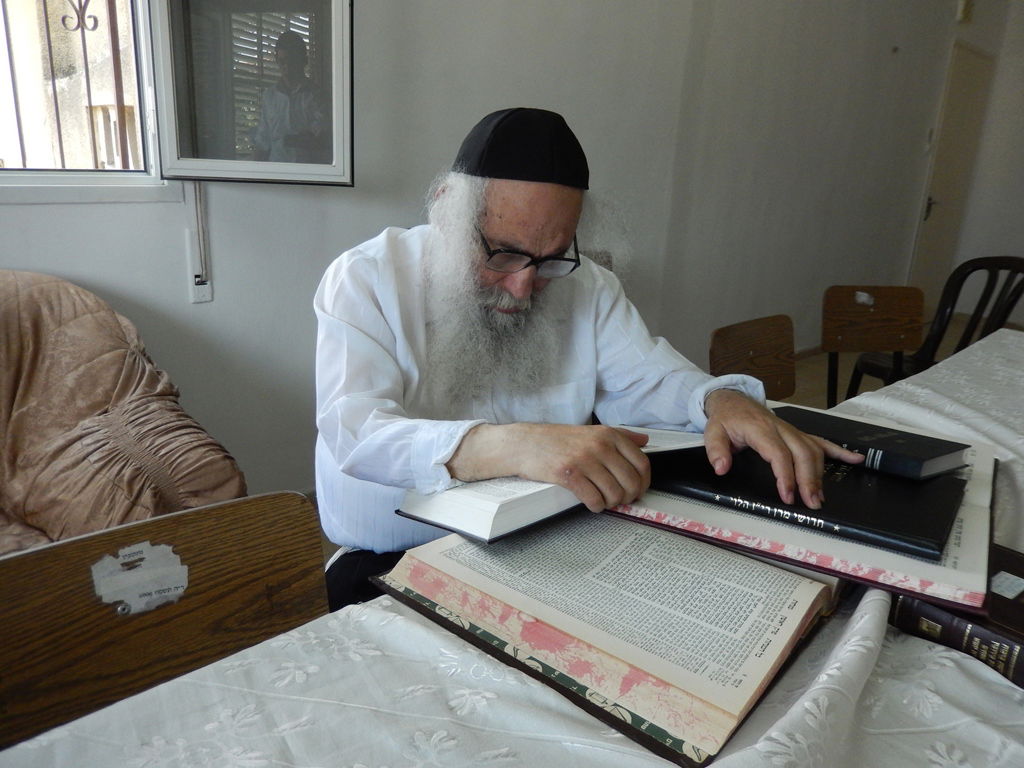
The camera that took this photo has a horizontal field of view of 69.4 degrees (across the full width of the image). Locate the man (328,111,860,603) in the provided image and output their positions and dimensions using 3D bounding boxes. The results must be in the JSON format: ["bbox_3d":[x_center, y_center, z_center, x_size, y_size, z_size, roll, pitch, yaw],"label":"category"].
[{"bbox_3d":[0.013,0.224,1.164,0.630,1.220,0.750,-8,20,-31],"label":"man"}]

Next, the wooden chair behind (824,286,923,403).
[{"bbox_3d":[1.334,0.099,2.551,0.420,0.790,0.480,-2,18,-14],"label":"wooden chair behind"}]

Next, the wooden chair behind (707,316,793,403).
[{"bbox_3d":[0.771,0.272,1.896,0.420,0.790,0.480,-12,22,-40],"label":"wooden chair behind"}]

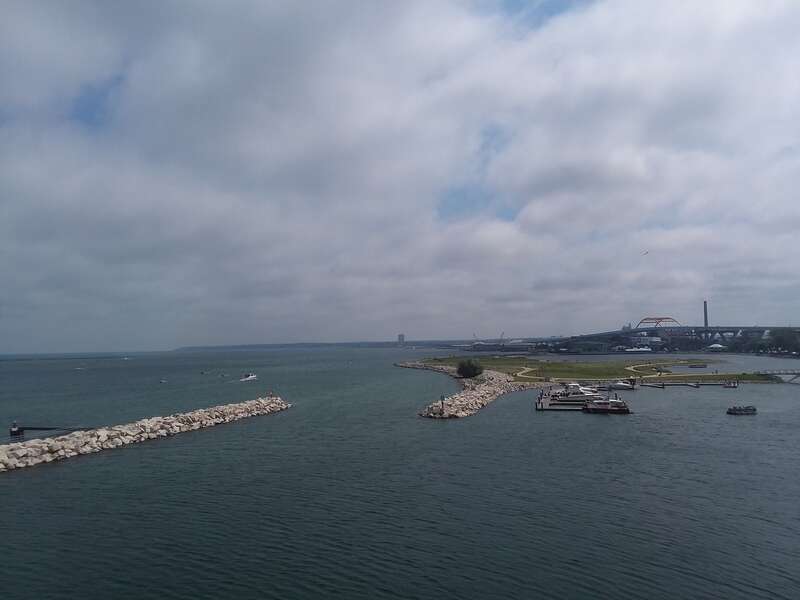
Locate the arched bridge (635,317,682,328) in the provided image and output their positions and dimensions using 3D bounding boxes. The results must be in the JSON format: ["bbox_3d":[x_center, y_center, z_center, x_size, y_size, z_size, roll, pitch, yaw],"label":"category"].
[{"bbox_3d":[515.502,47.554,1246.795,34.000,25.000,165.000,-1,-4,3],"label":"arched bridge"}]

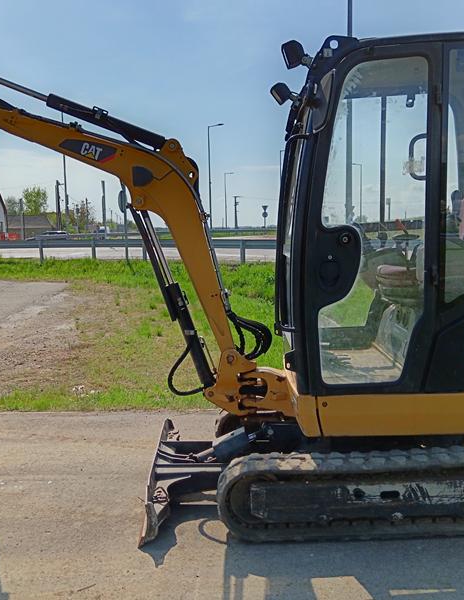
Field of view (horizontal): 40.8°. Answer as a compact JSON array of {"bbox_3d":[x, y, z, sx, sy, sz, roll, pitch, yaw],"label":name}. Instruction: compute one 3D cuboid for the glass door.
[{"bbox_3d":[0.634,-0.356,2.862,0.630,1.570,0.080,-1,7,-2],"label":"glass door"}]

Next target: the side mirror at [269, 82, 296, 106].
[{"bbox_3d":[0.290,-1.187,3.601,0.125,0.120,0.110,-1,7,-2],"label":"side mirror"}]

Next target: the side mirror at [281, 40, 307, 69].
[{"bbox_3d":[0.275,-1.102,2.805,0.110,0.115,0.110,-1,7,-2],"label":"side mirror"}]

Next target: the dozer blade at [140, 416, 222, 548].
[{"bbox_3d":[-0.252,0.927,3.420,0.380,0.210,1.280,-1,7,-2],"label":"dozer blade"}]

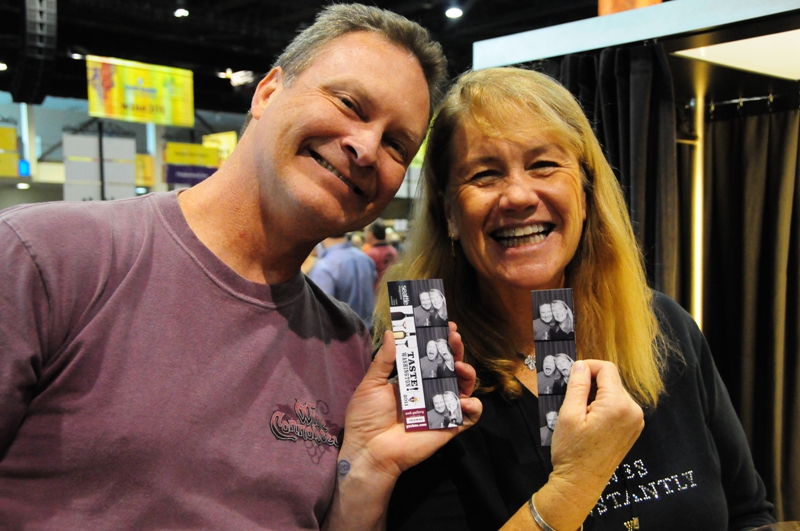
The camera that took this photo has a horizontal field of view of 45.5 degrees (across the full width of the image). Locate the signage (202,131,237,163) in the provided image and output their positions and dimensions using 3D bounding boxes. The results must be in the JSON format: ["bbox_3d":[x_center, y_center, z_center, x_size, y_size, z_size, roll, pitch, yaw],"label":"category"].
[{"bbox_3d":[-6.037,-3.823,32.000,0.060,1.130,2.100,-2,3,-44],"label":"signage"}]

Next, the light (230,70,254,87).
[{"bbox_3d":[-5.282,-6.271,32.000,0.800,0.500,0.500,-1,2,-9],"label":"light"}]

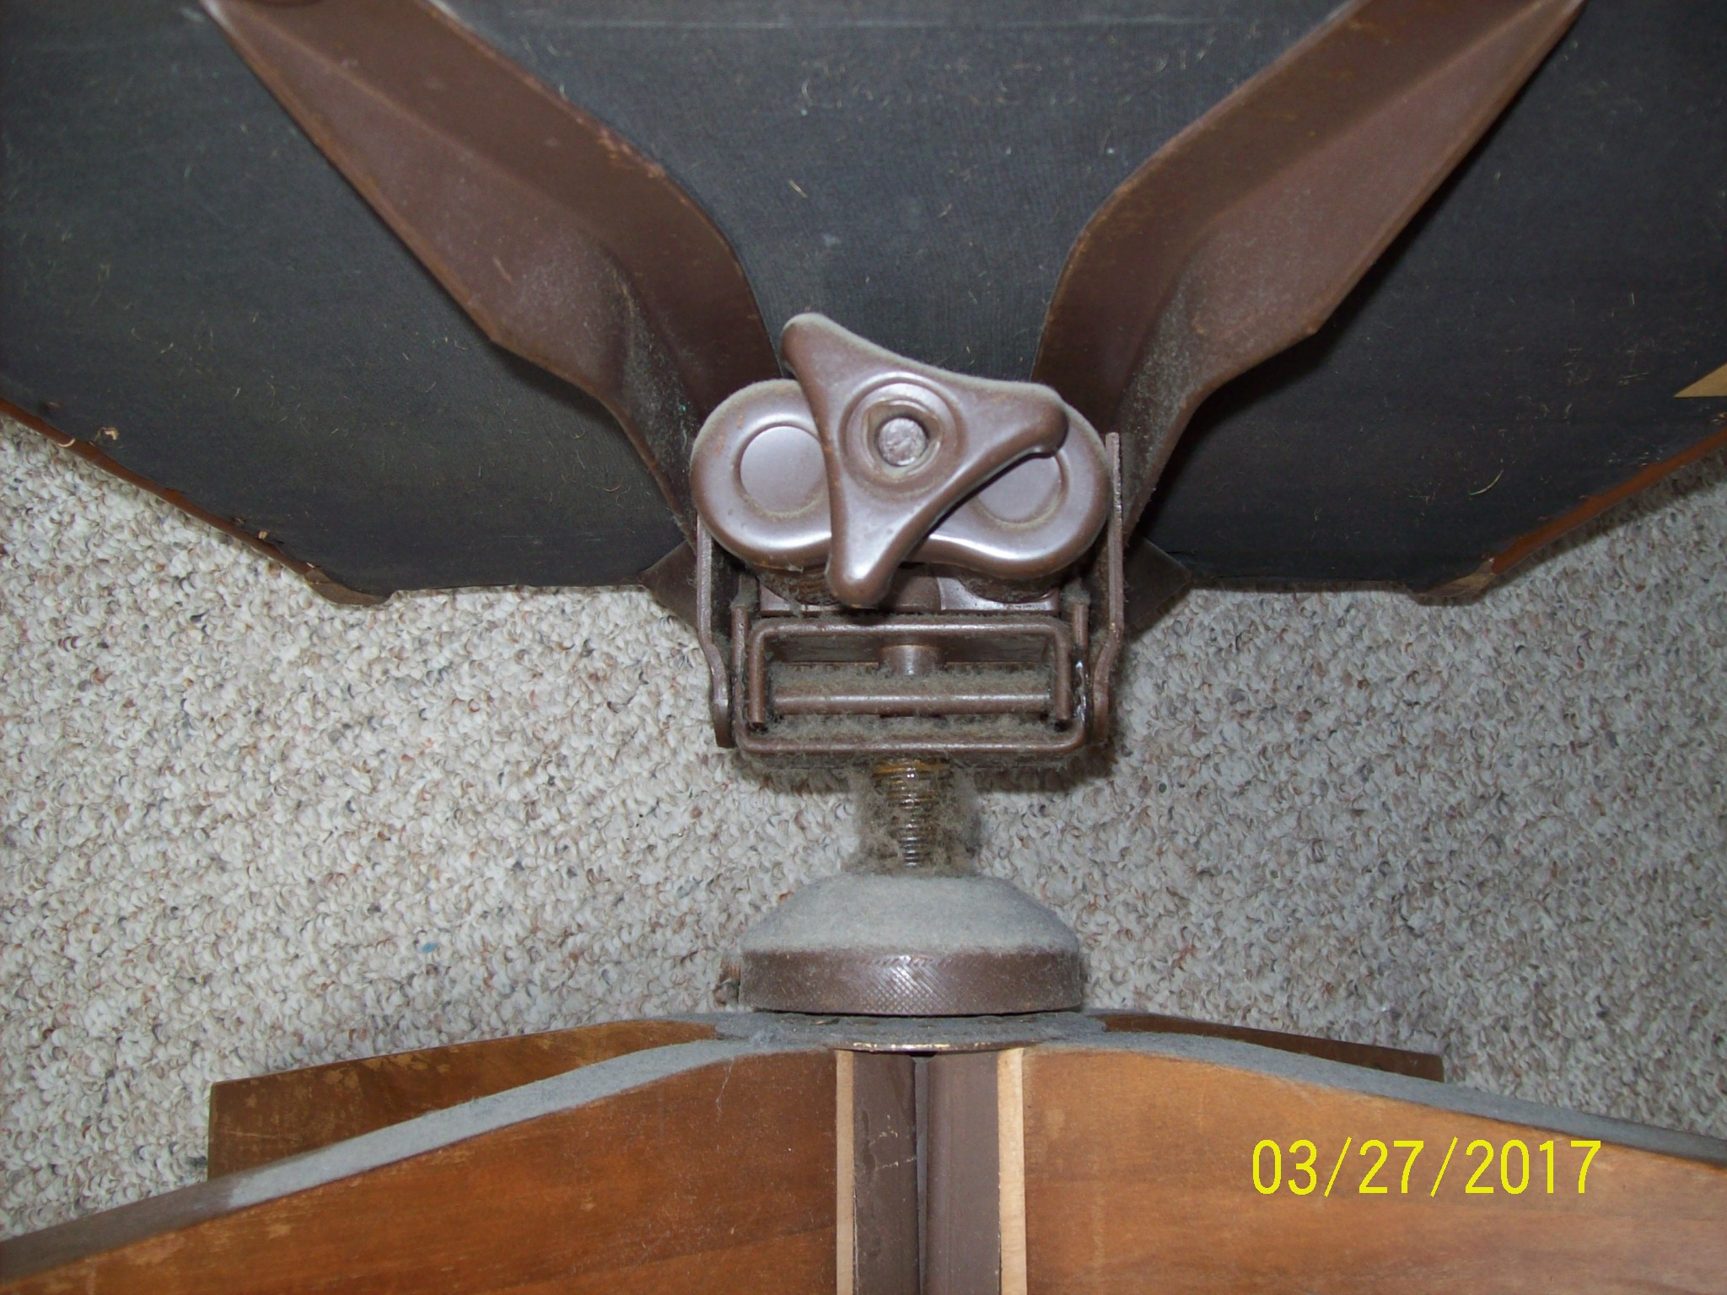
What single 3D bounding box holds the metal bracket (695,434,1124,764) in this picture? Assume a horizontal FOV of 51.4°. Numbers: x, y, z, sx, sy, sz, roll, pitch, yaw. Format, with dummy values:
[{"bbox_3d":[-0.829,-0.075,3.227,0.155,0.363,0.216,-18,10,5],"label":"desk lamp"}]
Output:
[{"bbox_3d":[0.013,-0.009,0.465,0.103,0.080,0.078,0,83,2],"label":"metal bracket"}]

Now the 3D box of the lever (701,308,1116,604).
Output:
[{"bbox_3d":[0.009,-0.035,0.371,0.090,0.048,0.058,0,83,2],"label":"lever"}]

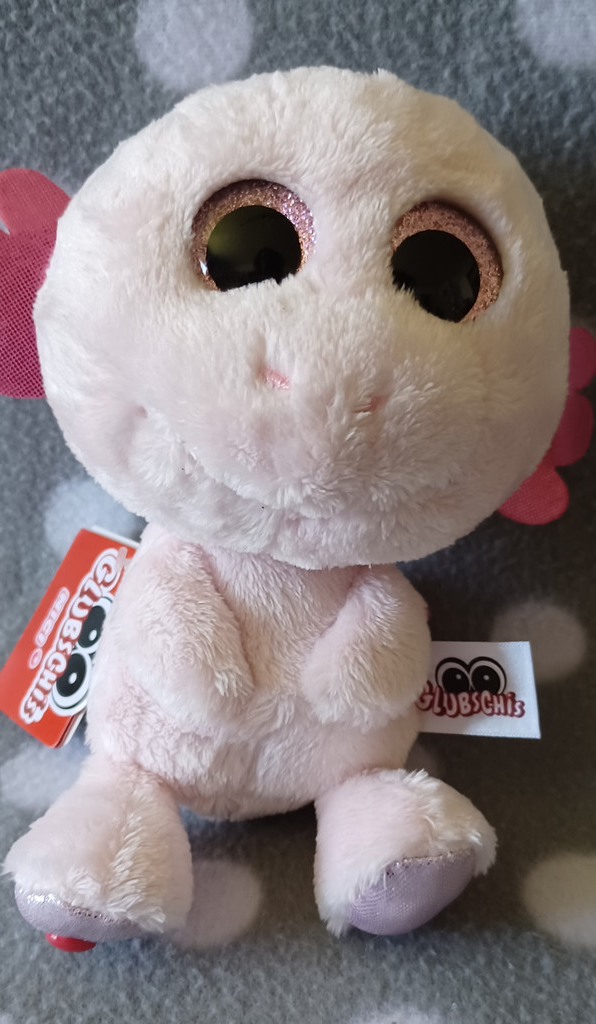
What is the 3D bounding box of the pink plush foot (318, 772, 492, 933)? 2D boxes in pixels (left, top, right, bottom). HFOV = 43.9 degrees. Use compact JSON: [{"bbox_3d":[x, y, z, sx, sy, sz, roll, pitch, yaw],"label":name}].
[{"bbox_3d":[0.022,0.071,0.157,0.036,0.029,0.027,-6,28,-11],"label":"pink plush foot"}]

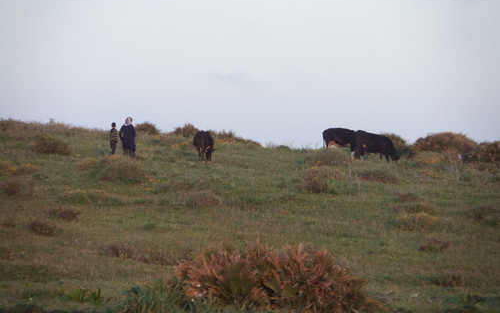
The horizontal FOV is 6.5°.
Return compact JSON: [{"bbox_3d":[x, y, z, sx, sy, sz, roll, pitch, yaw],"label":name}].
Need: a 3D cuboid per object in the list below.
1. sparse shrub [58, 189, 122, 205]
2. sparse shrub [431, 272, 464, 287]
[{"bbox_3d":[-4.684,1.197,129.000,1.810,0.438,1.400,0,-1,0],"label":"sparse shrub"},{"bbox_3d":[3.530,2.198,79.000,0.589,0.266,0.501,0,-1,0],"label":"sparse shrub"}]

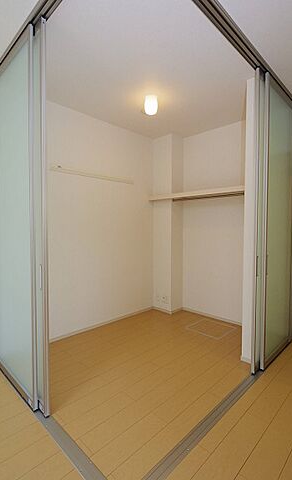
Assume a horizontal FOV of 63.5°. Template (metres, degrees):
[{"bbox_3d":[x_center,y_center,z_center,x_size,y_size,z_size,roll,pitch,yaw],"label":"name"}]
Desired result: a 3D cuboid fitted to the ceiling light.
[{"bbox_3d":[0.059,-1.375,2.450,0.132,0.170,0.132,0,2,1],"label":"ceiling light"}]

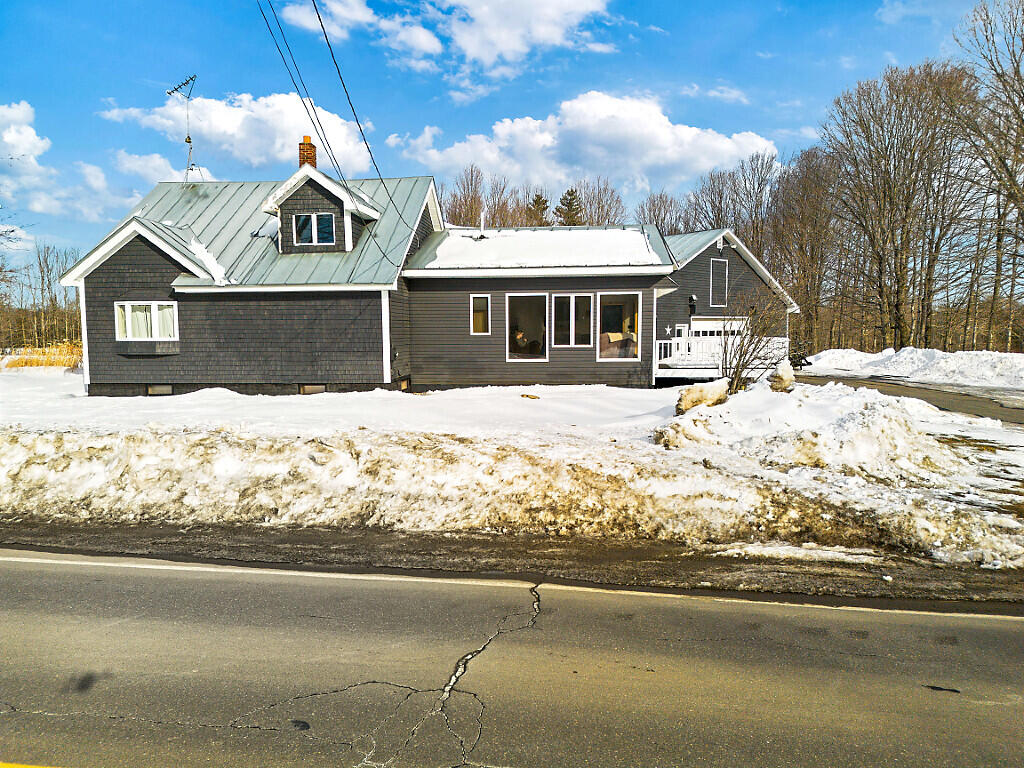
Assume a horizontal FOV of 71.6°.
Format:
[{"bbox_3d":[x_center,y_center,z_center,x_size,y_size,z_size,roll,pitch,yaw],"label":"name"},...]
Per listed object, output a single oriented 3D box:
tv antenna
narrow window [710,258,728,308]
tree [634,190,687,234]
[{"bbox_3d":[-12.122,-9.322,26.293,2.200,3.750,0.750,4,7,43],"label":"tv antenna"},{"bbox_3d":[9.599,-4.707,32.924,1.350,2.250,0.120,-5,6,-41],"label":"narrow window"},{"bbox_3d":[13.404,-10.163,64.375,5.200,14.480,5.200,0,5,0],"label":"tree"}]

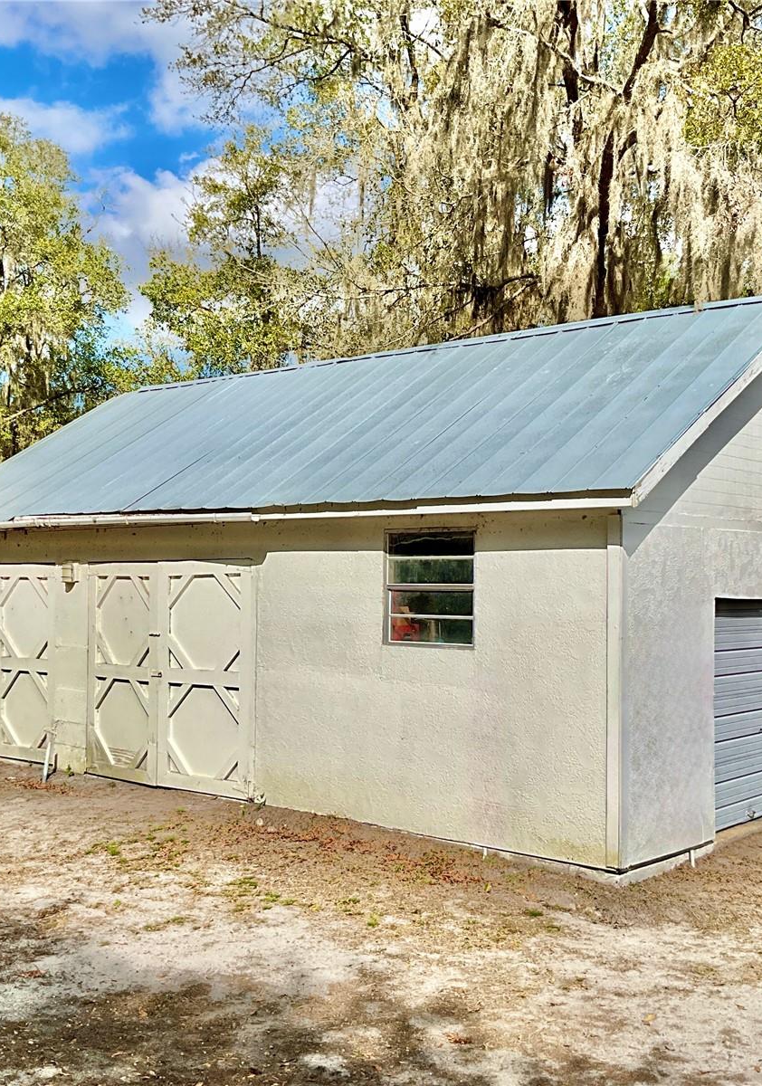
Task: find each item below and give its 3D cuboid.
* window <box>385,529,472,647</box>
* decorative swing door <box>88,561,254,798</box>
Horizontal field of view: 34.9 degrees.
[{"bbox_3d":[0.392,0.358,9.651,0.920,0.930,0.090,-1,-2,42],"label":"window"},{"bbox_3d":[-2.088,1.289,11.813,2.540,2.170,0.080,-1,-2,42],"label":"decorative swing door"}]

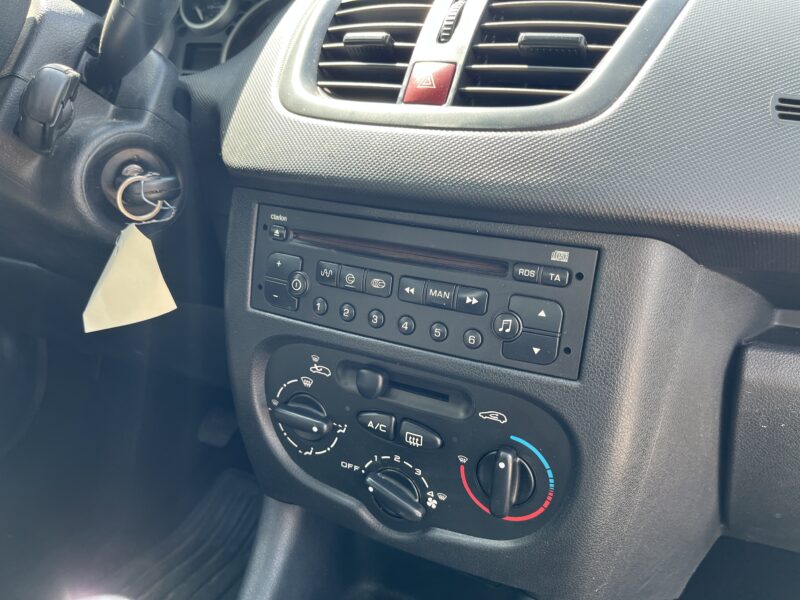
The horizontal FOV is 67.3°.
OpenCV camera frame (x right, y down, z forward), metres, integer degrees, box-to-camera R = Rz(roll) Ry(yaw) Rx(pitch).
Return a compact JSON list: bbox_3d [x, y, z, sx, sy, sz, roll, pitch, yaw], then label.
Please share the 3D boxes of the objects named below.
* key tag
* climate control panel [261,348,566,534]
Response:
[{"bbox_3d":[-0.180,-0.032,0.405,0.057,0.101,0.030,-6,21,-21],"label":"key tag"},{"bbox_3d":[-0.004,0.088,0.339,0.192,0.103,0.026,11,18,25],"label":"climate control panel"}]

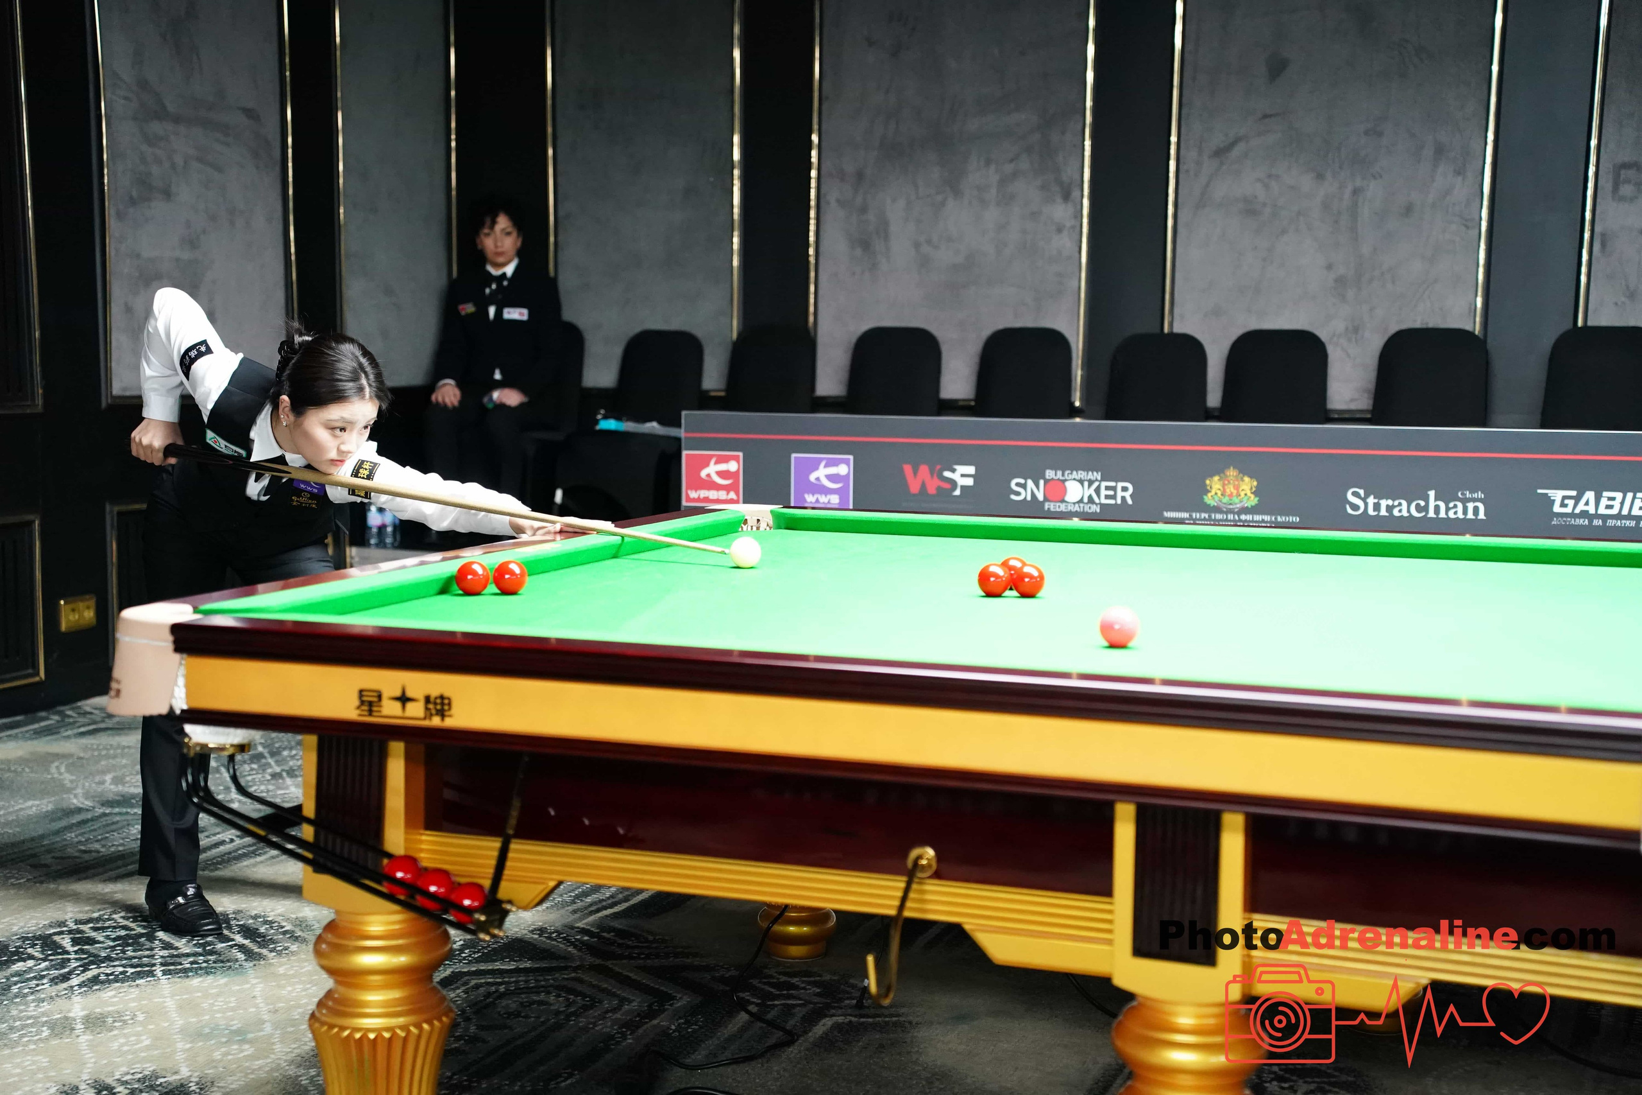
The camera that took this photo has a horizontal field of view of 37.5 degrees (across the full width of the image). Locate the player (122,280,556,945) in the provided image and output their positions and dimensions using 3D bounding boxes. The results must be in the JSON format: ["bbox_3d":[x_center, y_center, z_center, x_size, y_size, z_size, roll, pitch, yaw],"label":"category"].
[{"bbox_3d":[-0.877,0.157,4.614,1.050,1.290,0.550,4,6,27],"label":"player"}]

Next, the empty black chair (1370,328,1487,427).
[{"bbox_3d":[1.850,-0.226,7.490,0.430,0.900,0.520,3,6,20],"label":"empty black chair"}]

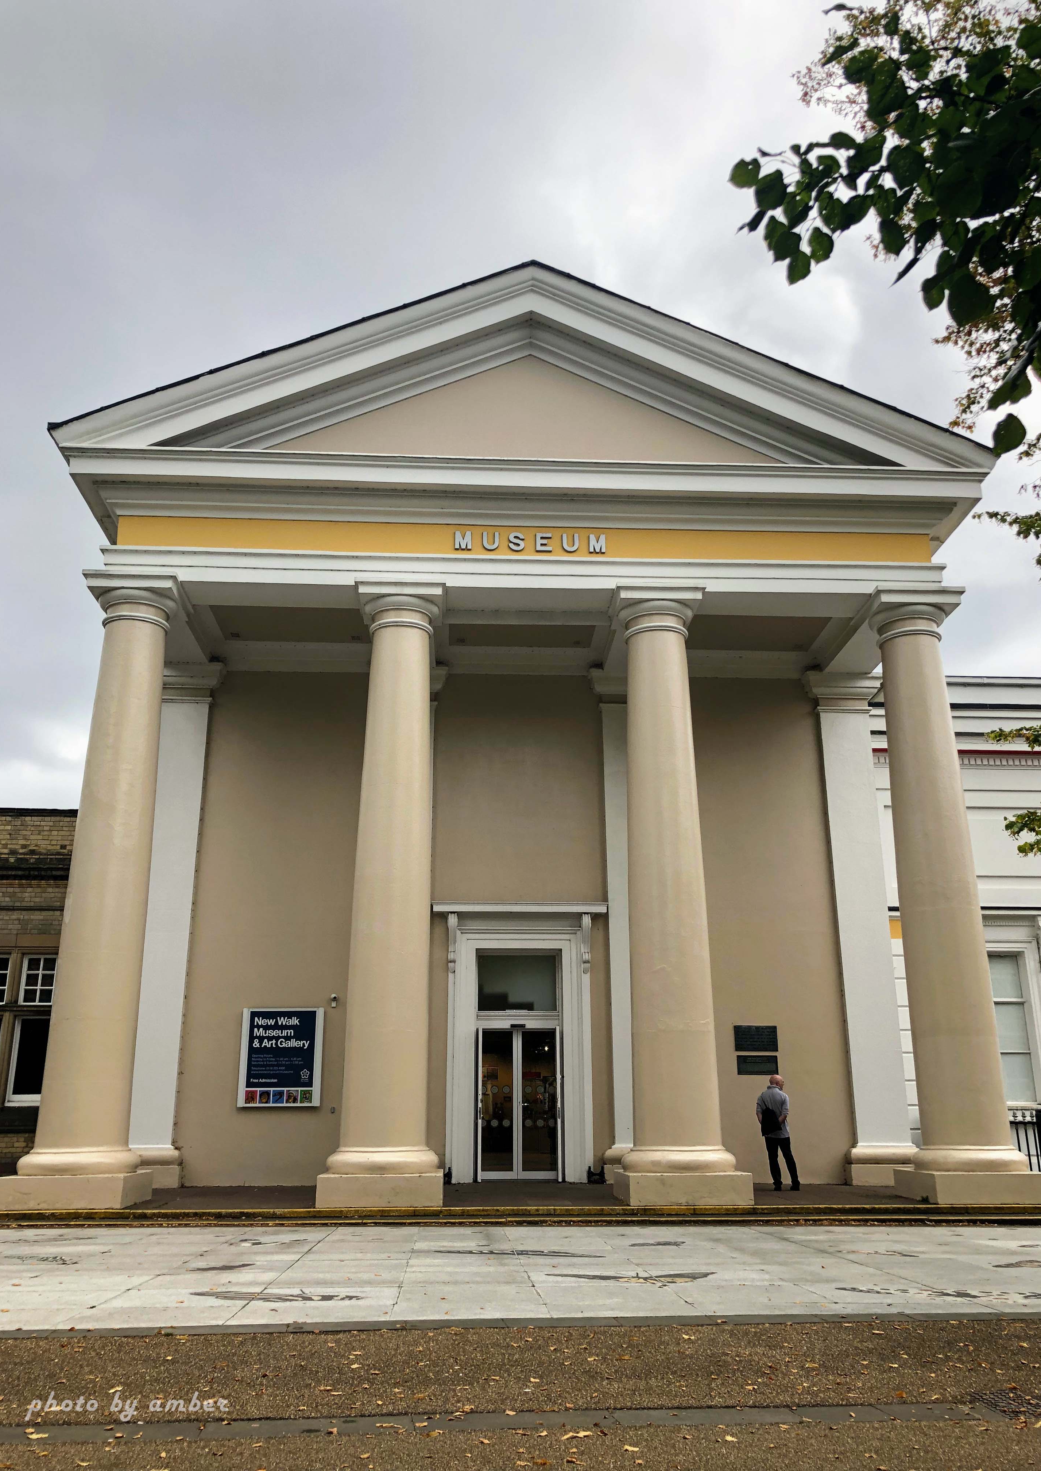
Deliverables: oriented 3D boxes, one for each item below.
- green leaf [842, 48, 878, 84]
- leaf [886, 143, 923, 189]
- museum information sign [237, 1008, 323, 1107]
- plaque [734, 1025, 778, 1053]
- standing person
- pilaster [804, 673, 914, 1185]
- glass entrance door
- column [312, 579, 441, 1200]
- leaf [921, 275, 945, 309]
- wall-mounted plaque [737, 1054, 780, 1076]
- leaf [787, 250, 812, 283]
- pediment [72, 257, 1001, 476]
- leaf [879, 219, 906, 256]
[{"bbox_3d":[0.715,-1.407,2.500,0.068,0.020,0.068,32,-58,-3],"label":"green leaf"},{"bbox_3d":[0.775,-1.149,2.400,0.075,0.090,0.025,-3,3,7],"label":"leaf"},{"bbox_3d":[-3.963,5.353,19.789,1.344,1.587,0.090,1,-18,-3],"label":"museum information sign"},{"bbox_3d":[4.033,5.184,20.333,0.742,0.421,0.040,1,-18,-3],"label":"plaque"},{"bbox_3d":[4.095,6.312,18.931,0.540,1.740,0.360,-3,-19,8],"label":"standing person"},{"bbox_3d":[6.036,3.158,20.889,1.345,8.855,0.476,1,-18,-3],"label":"pilaster"},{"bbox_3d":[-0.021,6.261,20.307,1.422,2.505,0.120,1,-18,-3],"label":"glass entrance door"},{"bbox_3d":[-1.913,2.120,17.977,1.668,9.236,1.668,1,-18,-3],"label":"column"},{"bbox_3d":[0.919,-0.987,2.650,0.052,0.074,0.020,3,20,18],"label":"leaf"},{"bbox_3d":[4.160,5.768,20.807,0.720,0.320,0.035,1,-18,-3],"label":"wall-mounted plaque"},{"bbox_3d":[0.632,-1.063,2.700,0.052,0.076,0.020,20,24,5],"label":"leaf"},{"bbox_3d":[0.155,-6.009,20.070,15.157,3.818,1.200,1,-18,-3],"label":"pediment"},{"bbox_3d":[0.767,-1.027,2.450,0.056,0.080,0.025,-3,1,7],"label":"leaf"}]

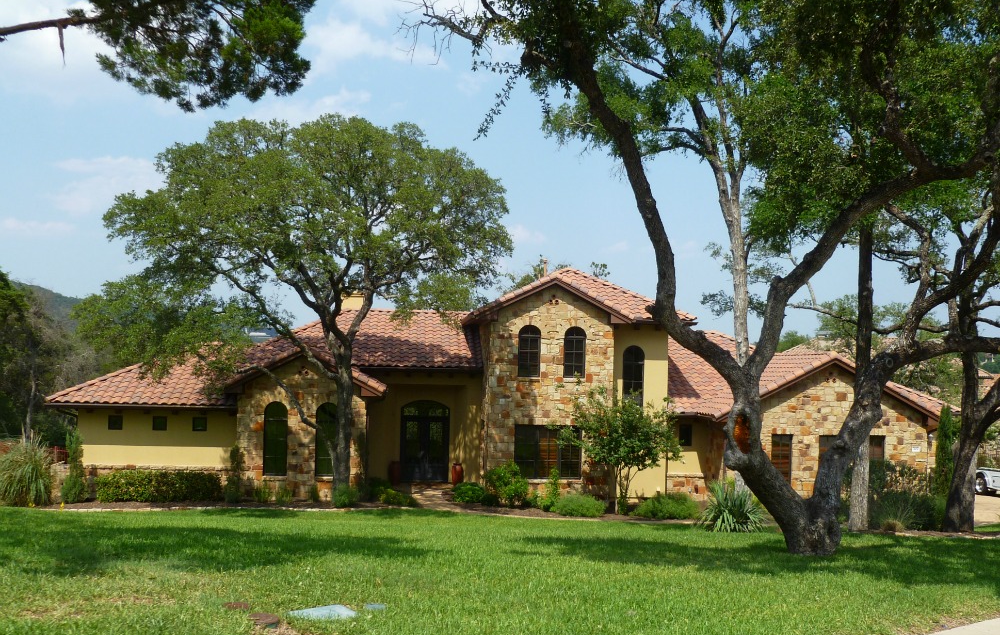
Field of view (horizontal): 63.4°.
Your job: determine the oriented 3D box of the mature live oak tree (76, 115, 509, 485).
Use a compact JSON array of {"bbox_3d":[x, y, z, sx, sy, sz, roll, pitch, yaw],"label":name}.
[{"bbox_3d":[-6.100,-0.220,24.000,12.600,11.400,11.500,1,-2,0],"label":"mature live oak tree"}]

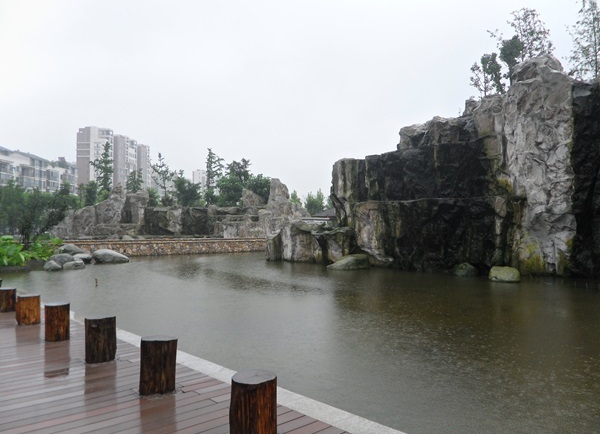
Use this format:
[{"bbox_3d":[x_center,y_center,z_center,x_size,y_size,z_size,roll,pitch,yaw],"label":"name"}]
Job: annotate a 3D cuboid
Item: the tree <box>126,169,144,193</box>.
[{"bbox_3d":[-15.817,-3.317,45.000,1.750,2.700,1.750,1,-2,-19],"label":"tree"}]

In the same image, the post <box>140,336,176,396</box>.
[{"bbox_3d":[-1.367,1.422,4.529,0.348,0.481,0.348,1,-3,-17],"label":"post"}]

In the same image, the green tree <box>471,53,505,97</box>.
[{"bbox_3d":[10.817,-8.192,27.000,1.962,2.596,2.000,-1,-3,22],"label":"green tree"}]

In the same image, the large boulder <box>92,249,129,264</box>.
[{"bbox_3d":[-12.237,2.574,30.300,2.331,1.004,1.500,1,-3,-22],"label":"large boulder"}]

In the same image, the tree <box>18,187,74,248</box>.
[{"bbox_3d":[-14.083,0.083,26.000,2.900,3.400,2.700,1,-2,-28],"label":"tree"}]

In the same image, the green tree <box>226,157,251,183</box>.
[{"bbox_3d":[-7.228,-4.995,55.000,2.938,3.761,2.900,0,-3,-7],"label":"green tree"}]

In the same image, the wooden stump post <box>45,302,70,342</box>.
[{"bbox_3d":[-3.324,1.447,6.420,0.340,0.500,0.340,1,-2,-27],"label":"wooden stump post"}]

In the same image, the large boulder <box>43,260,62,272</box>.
[{"bbox_3d":[-10.872,2.179,20.600,0.830,0.500,0.700,1,-2,-28],"label":"large boulder"}]

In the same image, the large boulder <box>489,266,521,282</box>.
[{"bbox_3d":[7.297,2.052,16.700,1.080,0.550,0.800,0,-2,24],"label":"large boulder"}]

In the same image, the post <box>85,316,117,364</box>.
[{"bbox_3d":[-2.386,1.467,5.622,0.350,0.495,0.350,1,-3,-23],"label":"post"}]

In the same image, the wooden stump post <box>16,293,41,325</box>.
[{"bbox_3d":[-4.346,1.487,7.500,0.360,0.450,0.360,1,-2,-30],"label":"wooden stump post"}]

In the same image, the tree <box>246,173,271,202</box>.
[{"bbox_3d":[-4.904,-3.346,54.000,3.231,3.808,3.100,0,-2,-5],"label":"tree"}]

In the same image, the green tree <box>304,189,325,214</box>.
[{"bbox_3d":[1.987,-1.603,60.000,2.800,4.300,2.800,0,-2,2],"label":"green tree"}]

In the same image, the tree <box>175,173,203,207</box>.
[{"bbox_3d":[-11.912,-2.885,50.000,2.991,3.953,2.900,0,-3,-13],"label":"tree"}]

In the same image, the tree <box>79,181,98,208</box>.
[{"bbox_3d":[-20.788,-2.261,46.000,1.966,2.850,2.000,1,-3,-24],"label":"tree"}]

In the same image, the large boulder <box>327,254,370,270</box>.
[{"bbox_3d":[2.238,2.100,21.600,1.950,0.700,1.250,0,-2,6],"label":"large boulder"}]

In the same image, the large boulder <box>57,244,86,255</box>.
[{"bbox_3d":[-15.380,2.288,31.500,2.019,0.875,1.500,1,-3,-26],"label":"large boulder"}]

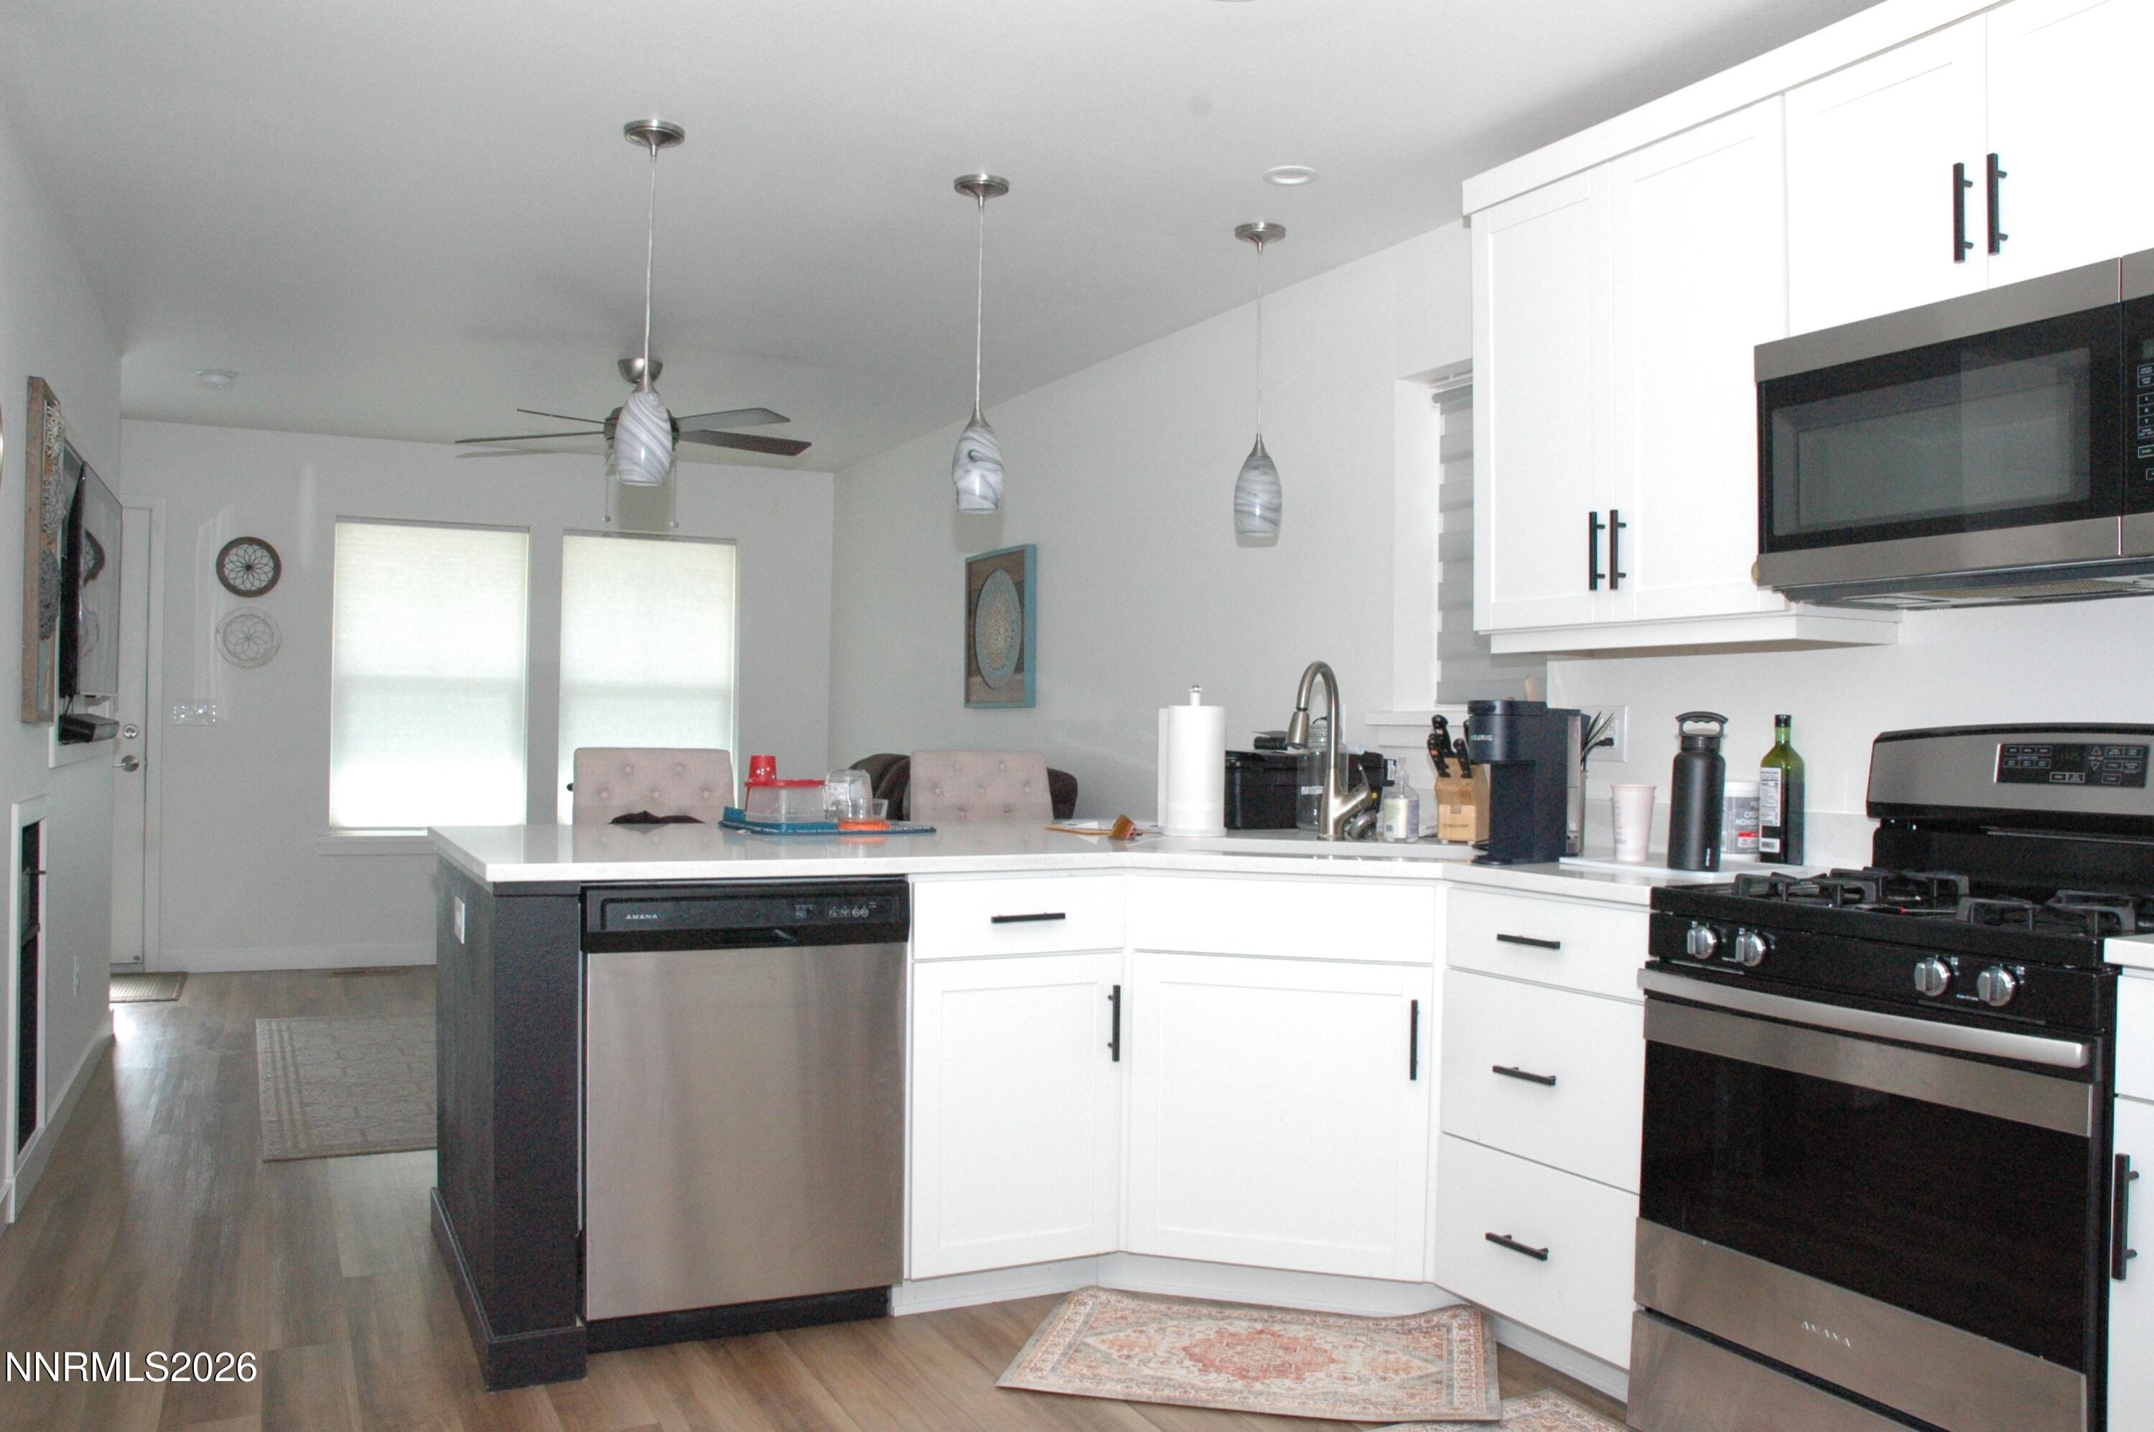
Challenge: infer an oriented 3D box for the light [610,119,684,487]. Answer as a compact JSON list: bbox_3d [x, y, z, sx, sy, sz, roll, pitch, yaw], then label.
[{"bbox_3d":[-0.922,-0.887,3.471,0.132,0.790,0.132,1,-1,-27],"label":"light"}]

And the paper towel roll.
[{"bbox_3d":[0.275,0.110,3.820,0.152,0.350,0.150,1,-1,0],"label":"paper towel roll"}]

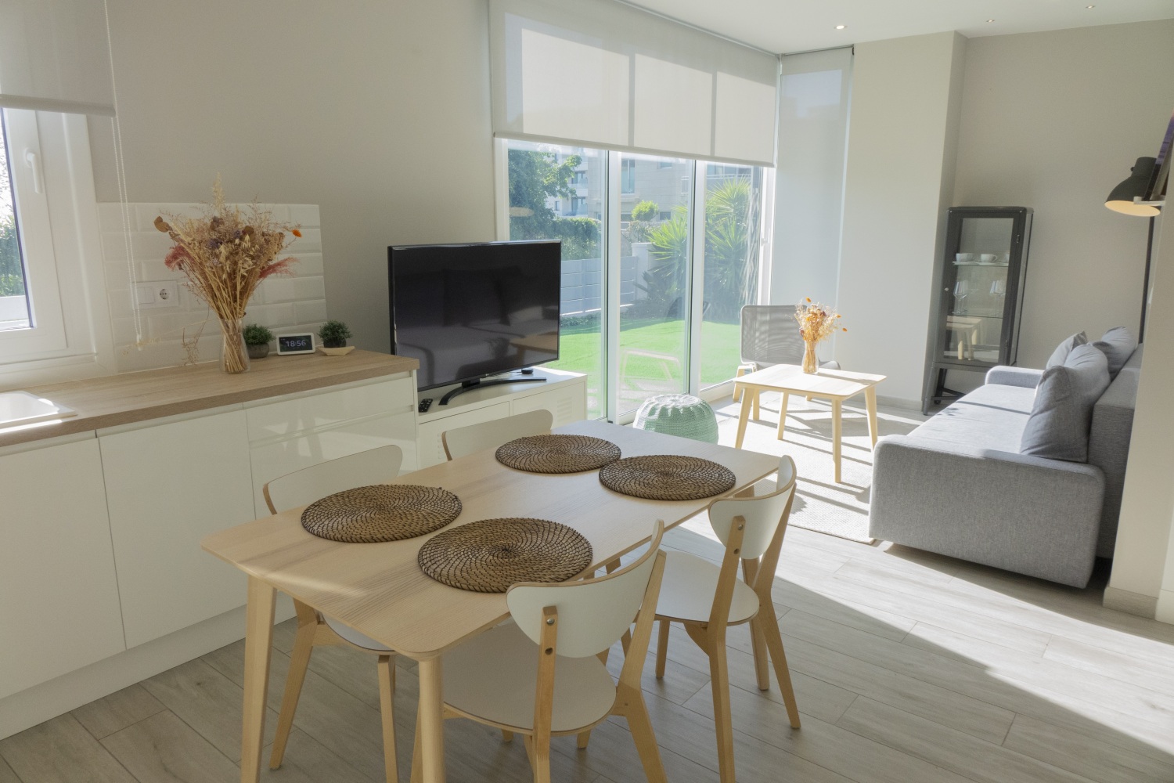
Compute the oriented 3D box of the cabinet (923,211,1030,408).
[{"bbox_3d":[2.877,-0.559,5.732,0.560,1.500,0.460,9,15,38],"label":"cabinet"}]

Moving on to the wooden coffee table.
[{"bbox_3d":[1.342,0.171,4.732,0.700,0.500,0.700,9,15,38],"label":"wooden coffee table"}]

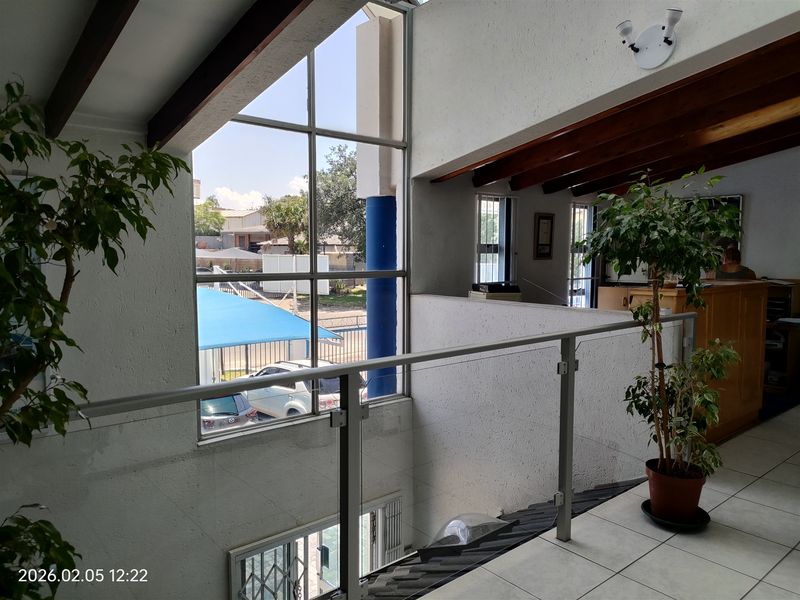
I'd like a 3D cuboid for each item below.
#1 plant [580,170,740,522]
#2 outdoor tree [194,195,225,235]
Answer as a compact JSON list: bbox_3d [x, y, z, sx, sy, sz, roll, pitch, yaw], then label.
[{"bbox_3d":[1.406,0.248,3.119,0.830,1.840,0.760,2,5,24],"label":"plant"},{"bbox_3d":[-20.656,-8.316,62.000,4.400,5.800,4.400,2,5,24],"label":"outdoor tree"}]

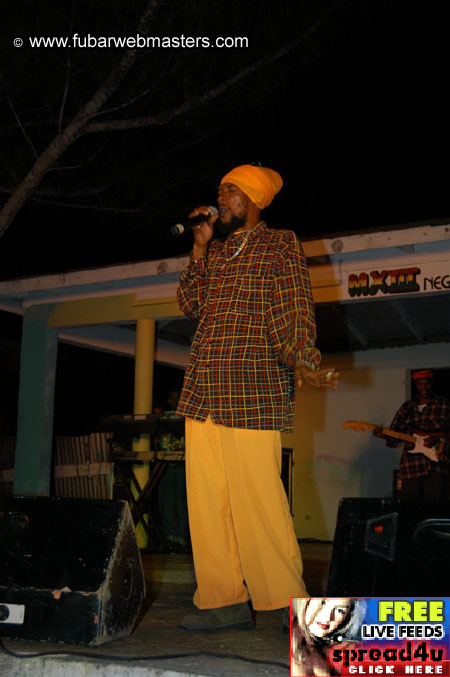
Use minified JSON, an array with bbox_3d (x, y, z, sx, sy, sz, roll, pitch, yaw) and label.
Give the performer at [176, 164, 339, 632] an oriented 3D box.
[{"bbox_3d":[0.131,0.217,4.032,0.640,1.910,0.520,-7,-12,42],"label":"performer"}]

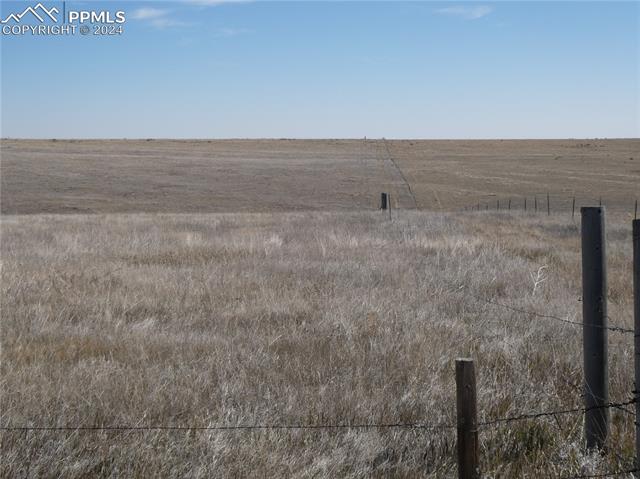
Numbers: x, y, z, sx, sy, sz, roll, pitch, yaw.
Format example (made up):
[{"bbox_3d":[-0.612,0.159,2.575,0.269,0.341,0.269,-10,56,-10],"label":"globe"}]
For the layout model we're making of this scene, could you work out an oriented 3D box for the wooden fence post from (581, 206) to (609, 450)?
[{"bbox_3d":[1.553,0.516,5.200,0.137,1.394,0.137,-1,6,17],"label":"wooden fence post"}]

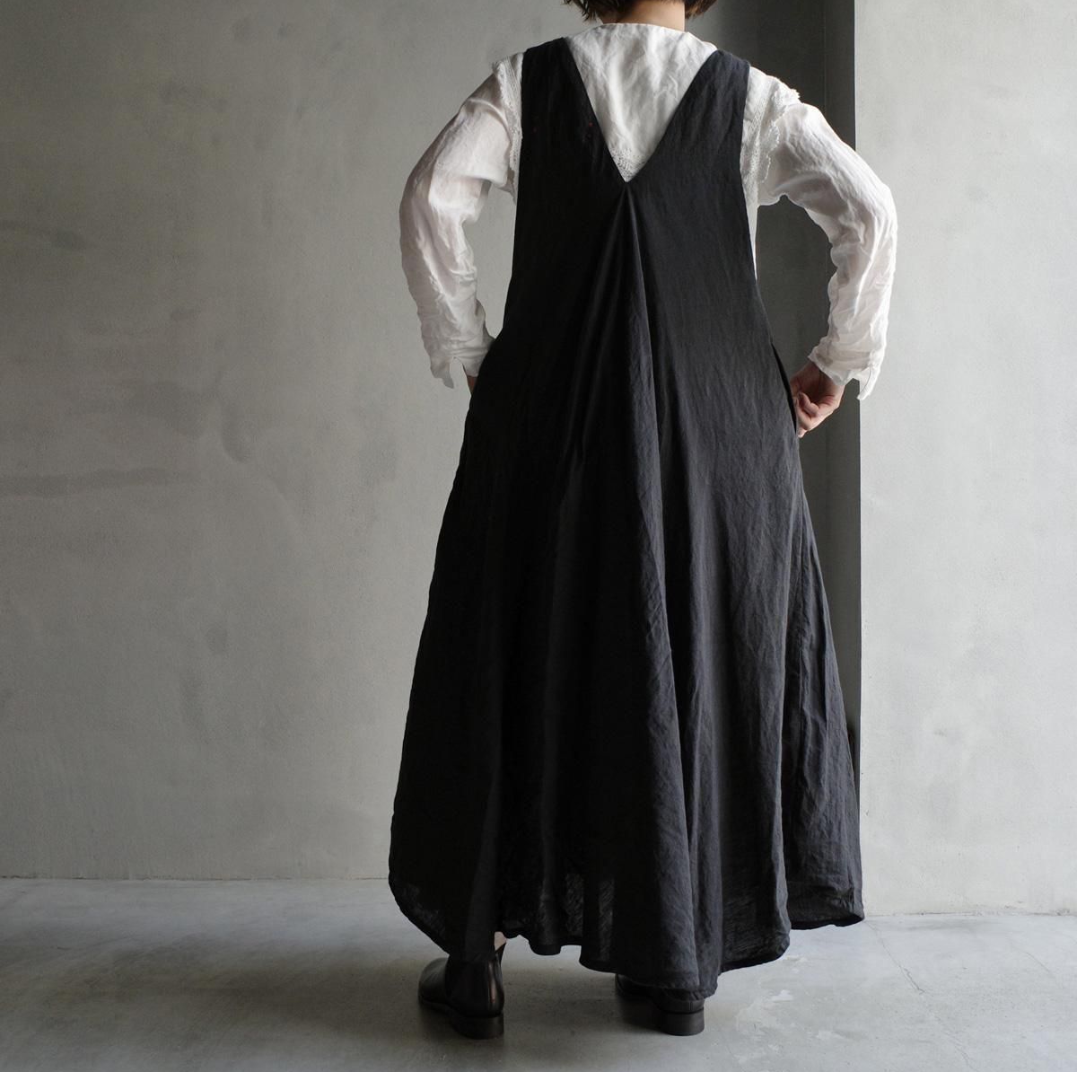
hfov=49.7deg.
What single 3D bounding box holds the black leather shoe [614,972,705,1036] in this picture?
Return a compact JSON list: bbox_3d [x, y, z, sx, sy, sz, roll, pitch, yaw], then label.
[{"bbox_3d":[0.174,0.627,1.724,0.092,0.125,0.262,0,-1,-16],"label":"black leather shoe"}]

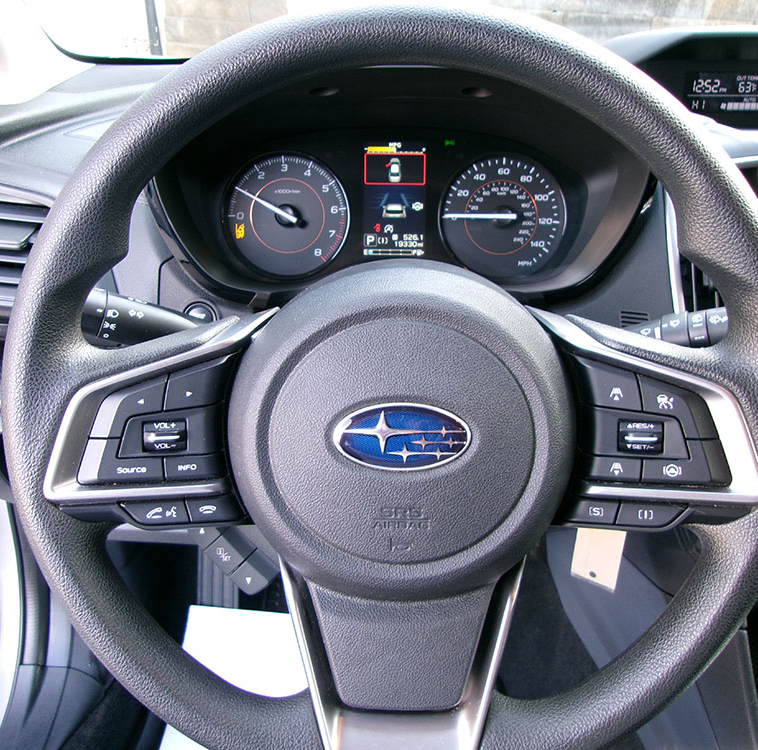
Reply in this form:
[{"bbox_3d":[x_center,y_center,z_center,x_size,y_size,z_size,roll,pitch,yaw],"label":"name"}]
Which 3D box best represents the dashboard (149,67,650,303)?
[{"bbox_3d":[0.016,-0.136,0.580,0.345,0.160,0.100,0,6,0],"label":"dashboard"}]

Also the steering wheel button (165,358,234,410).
[{"bbox_3d":[-0.084,0.004,0.365,0.032,0.025,0.012,0,7,0],"label":"steering wheel button"}]

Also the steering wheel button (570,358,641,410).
[{"bbox_3d":[0.108,0.004,0.371,0.034,0.025,0.010,0,7,0],"label":"steering wheel button"}]

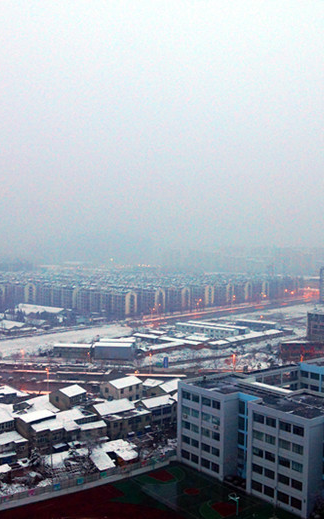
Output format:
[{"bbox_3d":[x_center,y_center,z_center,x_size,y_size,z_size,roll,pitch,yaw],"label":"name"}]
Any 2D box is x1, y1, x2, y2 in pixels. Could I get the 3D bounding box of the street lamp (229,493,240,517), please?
[{"bbox_3d":[15.090,51.590,114.020,1.800,4.050,2.300,-1,2,-39],"label":"street lamp"}]

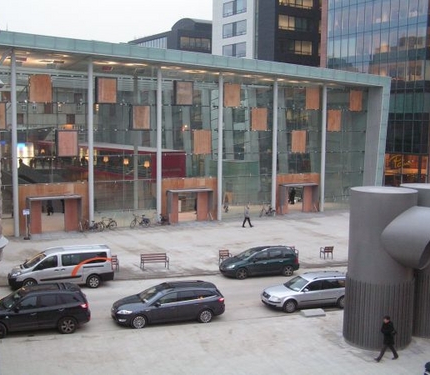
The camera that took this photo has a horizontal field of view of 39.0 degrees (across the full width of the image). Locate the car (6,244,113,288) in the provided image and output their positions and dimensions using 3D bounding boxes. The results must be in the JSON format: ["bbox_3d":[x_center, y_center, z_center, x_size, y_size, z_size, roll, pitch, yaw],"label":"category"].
[{"bbox_3d":[-7.911,4.126,31.396,5.100,1.940,1.895,-1,6,-16],"label":"car"}]

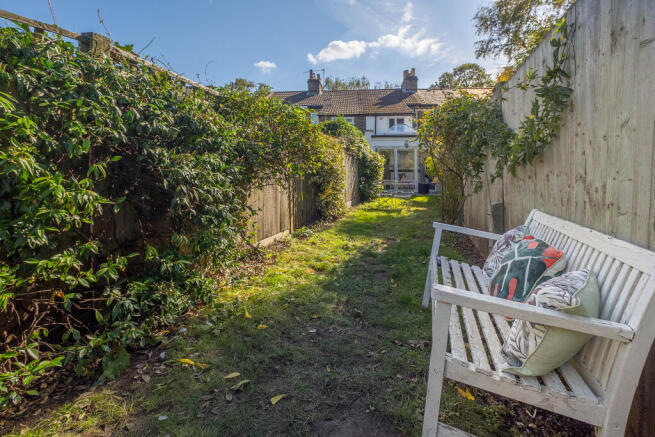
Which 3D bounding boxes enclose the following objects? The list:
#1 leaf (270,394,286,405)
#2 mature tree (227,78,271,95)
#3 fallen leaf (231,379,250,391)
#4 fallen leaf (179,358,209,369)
[{"bbox_3d":[-0.232,0.852,1.297,0.075,0.015,0.038,-6,11,-30],"label":"leaf"},{"bbox_3d":[-8.971,-8.500,31.000,6.500,14.000,6.500,0,0,0],"label":"mature tree"},{"bbox_3d":[-0.437,0.834,1.380,0.094,0.025,0.045,-5,11,-29],"label":"fallen leaf"},{"bbox_3d":[-0.753,0.810,1.531,0.192,0.020,0.050,3,10,14],"label":"fallen leaf"}]

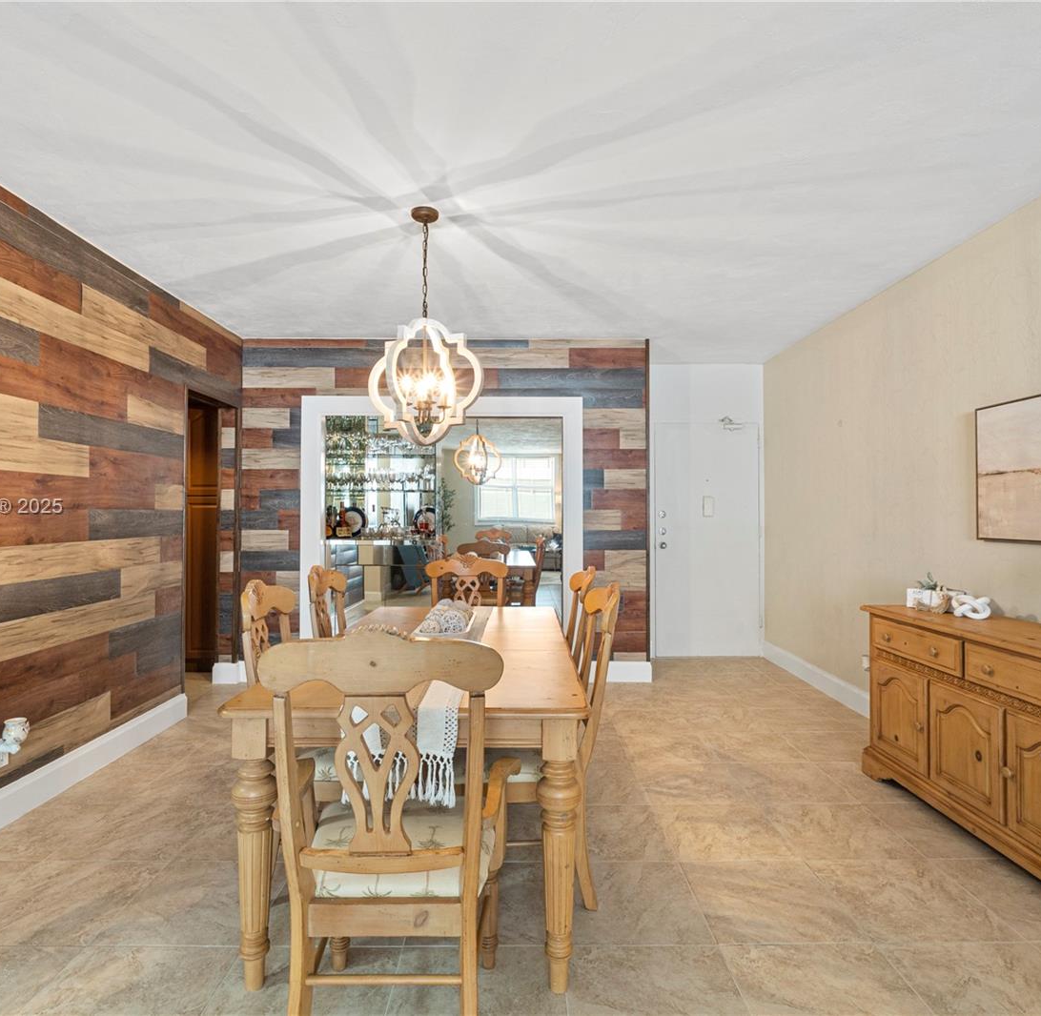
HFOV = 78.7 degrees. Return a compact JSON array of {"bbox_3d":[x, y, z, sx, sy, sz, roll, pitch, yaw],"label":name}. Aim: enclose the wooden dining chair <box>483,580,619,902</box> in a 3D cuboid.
[{"bbox_3d":[0.049,0.769,2.232,0.590,1.030,0.490,0,-1,0],"label":"wooden dining chair"}]

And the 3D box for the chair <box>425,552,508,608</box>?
[{"bbox_3d":[-0.307,0.779,3.469,0.530,1.040,0.580,0,-1,0],"label":"chair"}]

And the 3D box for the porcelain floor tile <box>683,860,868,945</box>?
[{"bbox_3d":[0.805,1.284,2.087,0.455,0.010,0.452,0,-1,0],"label":"porcelain floor tile"}]

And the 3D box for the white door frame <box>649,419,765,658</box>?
[{"bbox_3d":[1.645,0.269,5.622,1.010,2.100,0.100,0,-1,0],"label":"white door frame"}]

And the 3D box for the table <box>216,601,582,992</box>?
[{"bbox_3d":[-0.298,0.908,2.533,0.955,0.760,1.800,0,-1,0],"label":"table"}]

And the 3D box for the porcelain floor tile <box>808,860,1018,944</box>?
[{"bbox_3d":[1.262,1.283,2.091,0.455,0.010,0.452,0,-1,0],"label":"porcelain floor tile"}]

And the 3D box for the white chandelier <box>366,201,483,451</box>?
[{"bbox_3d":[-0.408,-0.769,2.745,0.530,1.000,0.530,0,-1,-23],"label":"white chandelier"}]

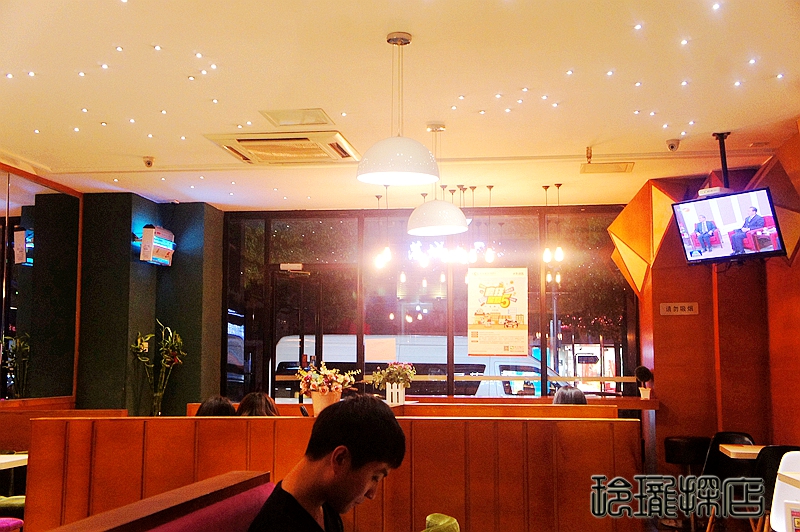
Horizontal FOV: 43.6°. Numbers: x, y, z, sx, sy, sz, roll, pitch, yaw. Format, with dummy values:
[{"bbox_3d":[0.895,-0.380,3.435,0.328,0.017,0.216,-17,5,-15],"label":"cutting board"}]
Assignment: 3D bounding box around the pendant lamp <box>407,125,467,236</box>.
[{"bbox_3d":[0.242,-0.578,6.626,0.400,0.705,0.400,-1,-6,8],"label":"pendant lamp"}]

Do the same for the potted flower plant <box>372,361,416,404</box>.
[{"bbox_3d":[-0.032,0.676,5.750,0.250,0.260,0.220,-1,-6,8],"label":"potted flower plant"}]

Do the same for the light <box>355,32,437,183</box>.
[{"bbox_3d":[-0.008,-0.765,4.811,0.400,0.701,0.400,-1,-6,8],"label":"light"}]

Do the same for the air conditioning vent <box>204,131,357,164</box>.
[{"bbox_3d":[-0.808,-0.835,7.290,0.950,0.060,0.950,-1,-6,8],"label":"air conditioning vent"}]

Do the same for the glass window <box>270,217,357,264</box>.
[{"bbox_3d":[-0.874,-0.258,10.100,0.887,0.489,0.060,-1,-6,7],"label":"glass window"}]

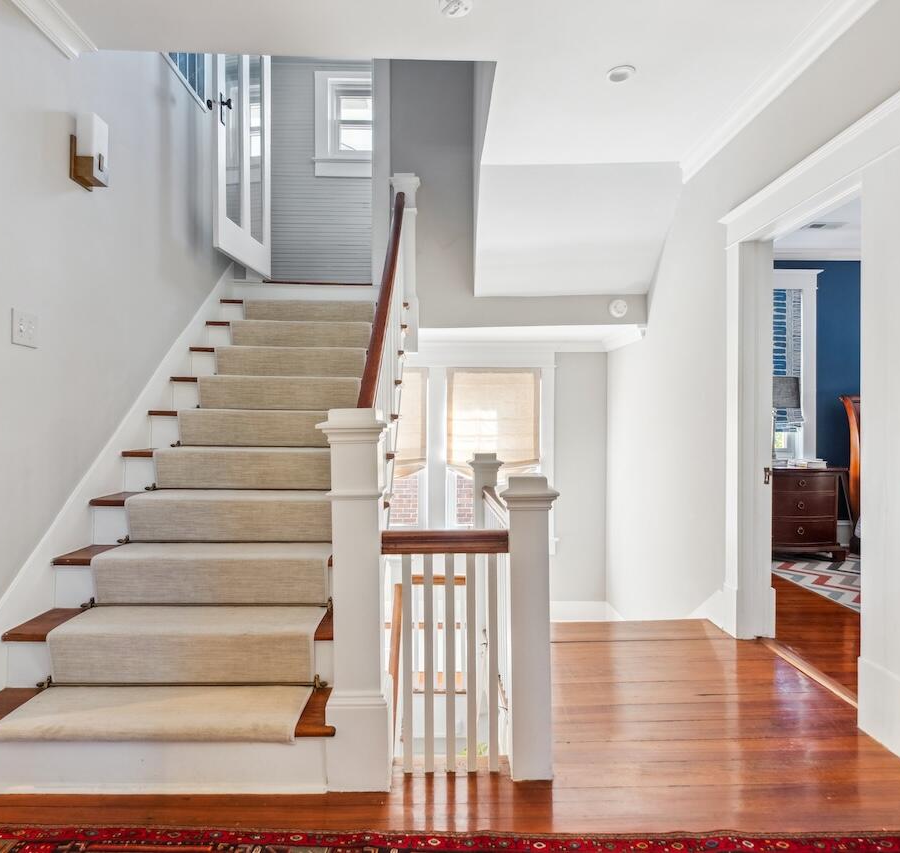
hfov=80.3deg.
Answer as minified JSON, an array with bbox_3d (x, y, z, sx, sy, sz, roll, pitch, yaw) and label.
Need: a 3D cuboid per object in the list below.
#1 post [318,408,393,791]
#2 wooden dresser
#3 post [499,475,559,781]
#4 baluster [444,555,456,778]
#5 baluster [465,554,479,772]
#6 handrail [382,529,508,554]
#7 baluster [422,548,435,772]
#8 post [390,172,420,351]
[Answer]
[{"bbox_3d":[-0.306,0.529,1.718,0.199,1.171,0.199,0,1,-1],"label":"post"},{"bbox_3d":[2.837,0.712,4.520,0.763,0.755,0.470,0,1,-1],"label":"wooden dresser"},{"bbox_3d":[0.241,0.635,1.736,0.186,0.958,0.186,0,1,-1],"label":"post"},{"bbox_3d":[0.001,0.761,1.730,0.030,0.707,0.031,0,1,-1],"label":"baluster"},{"bbox_3d":[0.071,0.761,1.732,0.030,0.707,0.031,0,1,-1],"label":"baluster"},{"bbox_3d":[-0.015,0.369,1.728,0.403,0.072,0.066,0,1,-1],"label":"handrail"},{"bbox_3d":[-0.067,0.761,1.728,0.031,0.707,0.031,0,1,-1],"label":"baluster"},{"bbox_3d":[-0.315,-1.154,3.826,0.208,1.250,0.205,0,1,-1],"label":"post"}]

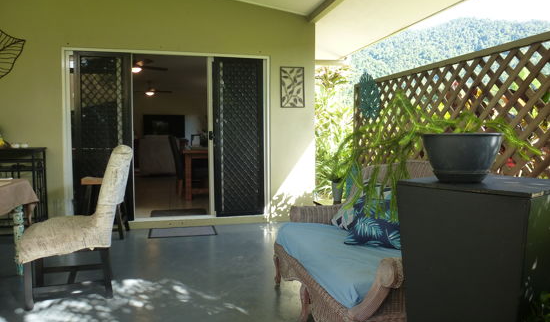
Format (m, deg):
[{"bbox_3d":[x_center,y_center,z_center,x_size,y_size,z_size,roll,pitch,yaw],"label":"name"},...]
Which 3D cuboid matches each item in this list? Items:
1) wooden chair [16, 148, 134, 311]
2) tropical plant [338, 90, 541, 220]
[{"bbox_3d":[-1.402,0.433,2.792,0.706,1.070,0.484,-1,4,-14],"label":"wooden chair"},{"bbox_3d":[0.648,-0.030,1.520,0.770,0.490,0.520,0,4,0],"label":"tropical plant"}]

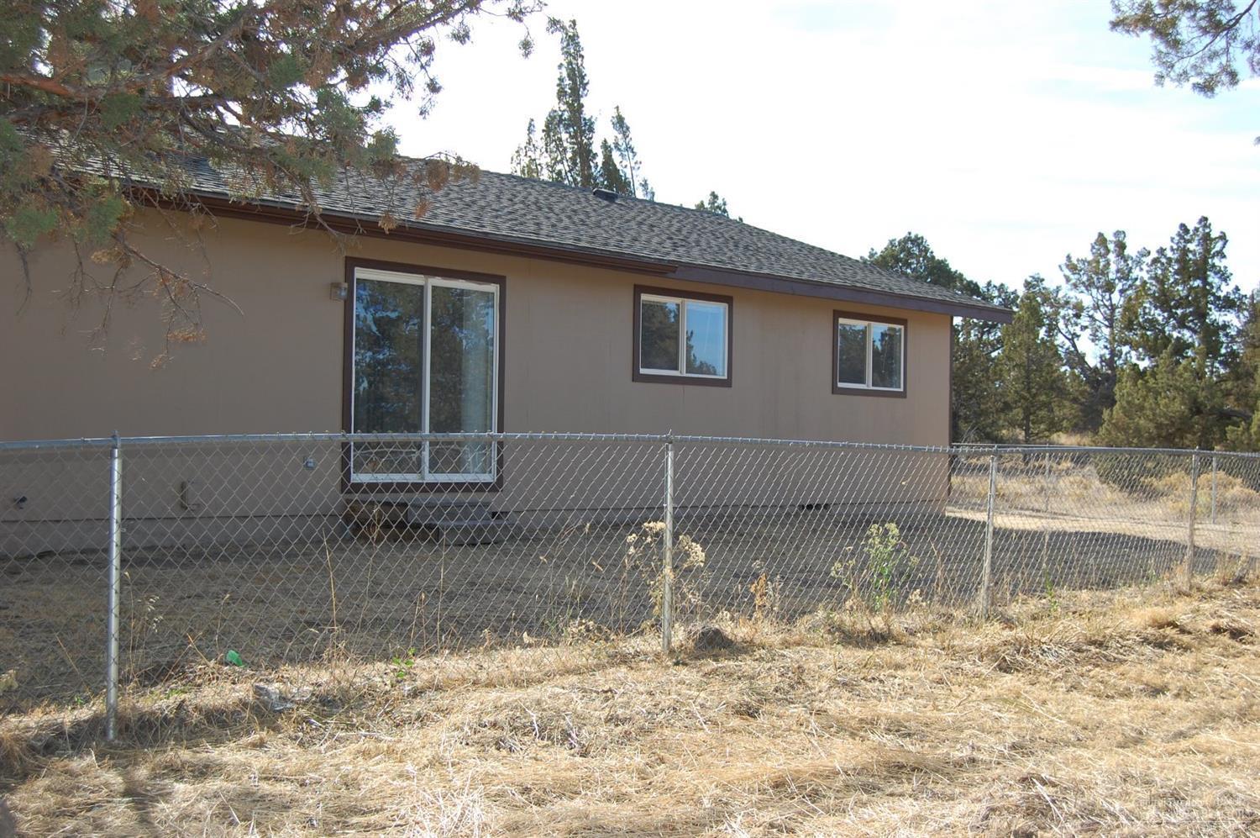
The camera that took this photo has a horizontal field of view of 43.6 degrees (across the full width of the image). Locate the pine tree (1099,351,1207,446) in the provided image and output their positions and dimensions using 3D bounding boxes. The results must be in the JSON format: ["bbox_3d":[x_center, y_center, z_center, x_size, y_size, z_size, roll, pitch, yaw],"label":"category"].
[{"bbox_3d":[11.982,0.034,36.000,2.730,3.310,2.800,1,-1,0],"label":"pine tree"}]

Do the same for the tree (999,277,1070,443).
[{"bbox_3d":[11.641,-1.380,45.000,2.420,5.290,2.700,1,-1,0],"label":"tree"}]

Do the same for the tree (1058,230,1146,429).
[{"bbox_3d":[16.182,-2.872,54.000,3.140,7.230,3.200,1,-1,0],"label":"tree"}]

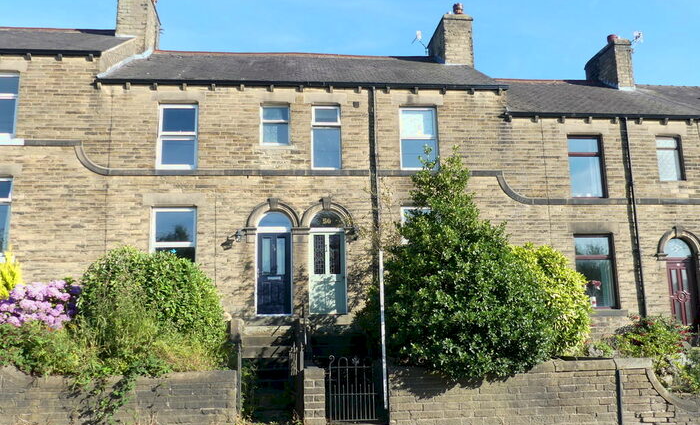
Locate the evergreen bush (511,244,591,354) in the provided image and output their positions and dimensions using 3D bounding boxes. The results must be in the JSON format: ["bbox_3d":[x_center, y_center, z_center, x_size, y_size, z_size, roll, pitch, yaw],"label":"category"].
[{"bbox_3d":[4.027,1.859,12.555,1.640,2.371,1.800,0,-11,-5],"label":"evergreen bush"}]

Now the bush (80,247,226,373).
[{"bbox_3d":[-3.466,1.719,10.818,2.494,2.185,2.300,0,-11,-5],"label":"bush"}]

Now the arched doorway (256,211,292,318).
[{"bbox_3d":[-1.832,1.207,14.805,0.849,2.508,0.250,0,-11,-5],"label":"arched doorway"}]

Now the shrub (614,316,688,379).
[{"bbox_3d":[6.004,2.671,12.058,1.352,1.245,1.200,0,-11,-5],"label":"shrub"}]

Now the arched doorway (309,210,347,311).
[{"bbox_3d":[-0.563,1.216,14.912,0.892,2.526,0.250,0,-11,-5],"label":"arched doorway"}]

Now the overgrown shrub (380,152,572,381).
[{"bbox_3d":[2.365,0.963,11.665,3.415,4.267,3.000,0,-11,-5],"label":"overgrown shrub"}]

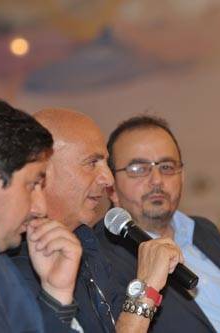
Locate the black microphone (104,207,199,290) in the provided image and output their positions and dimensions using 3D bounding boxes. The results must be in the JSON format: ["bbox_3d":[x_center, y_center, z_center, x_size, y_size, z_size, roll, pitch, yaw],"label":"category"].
[{"bbox_3d":[0.080,0.159,5.830,0.247,0.052,0.052,40,24,33],"label":"black microphone"}]

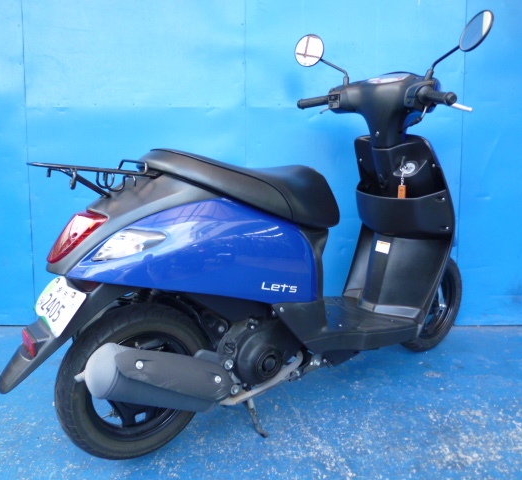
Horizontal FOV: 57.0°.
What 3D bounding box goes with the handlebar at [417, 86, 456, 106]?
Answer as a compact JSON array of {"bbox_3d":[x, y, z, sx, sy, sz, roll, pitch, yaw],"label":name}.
[{"bbox_3d":[0.470,-0.377,1.278,0.038,0.038,0.135,-3,13,-21],"label":"handlebar"}]

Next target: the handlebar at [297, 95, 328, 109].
[{"bbox_3d":[0.183,-0.477,1.675,0.130,0.036,0.036,12,16,39],"label":"handlebar"}]

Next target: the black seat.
[{"bbox_3d":[-0.045,-0.132,1.278,0.620,0.215,0.250,-7,15,-34],"label":"black seat"}]

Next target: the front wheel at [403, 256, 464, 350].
[{"bbox_3d":[0.643,0.240,1.863,0.398,0.398,0.082,-7,15,-34],"label":"front wheel"}]

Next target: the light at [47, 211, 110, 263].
[{"bbox_3d":[-0.405,-0.008,1.048,0.130,0.110,0.125,-7,15,-34],"label":"light"}]

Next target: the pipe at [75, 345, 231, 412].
[{"bbox_3d":[-0.223,0.327,1.091,0.410,0.130,0.135,23,-3,-37],"label":"pipe"}]

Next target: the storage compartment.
[{"bbox_3d":[0.431,-0.097,1.629,0.135,0.175,0.420,-7,15,-34],"label":"storage compartment"}]

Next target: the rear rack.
[{"bbox_3d":[-0.353,-0.134,1.055,0.280,0.095,0.185,-7,15,-34],"label":"rear rack"}]

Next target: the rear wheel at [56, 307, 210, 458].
[{"bbox_3d":[-0.304,0.355,1.209,0.398,0.398,0.085,-7,15,-34],"label":"rear wheel"}]

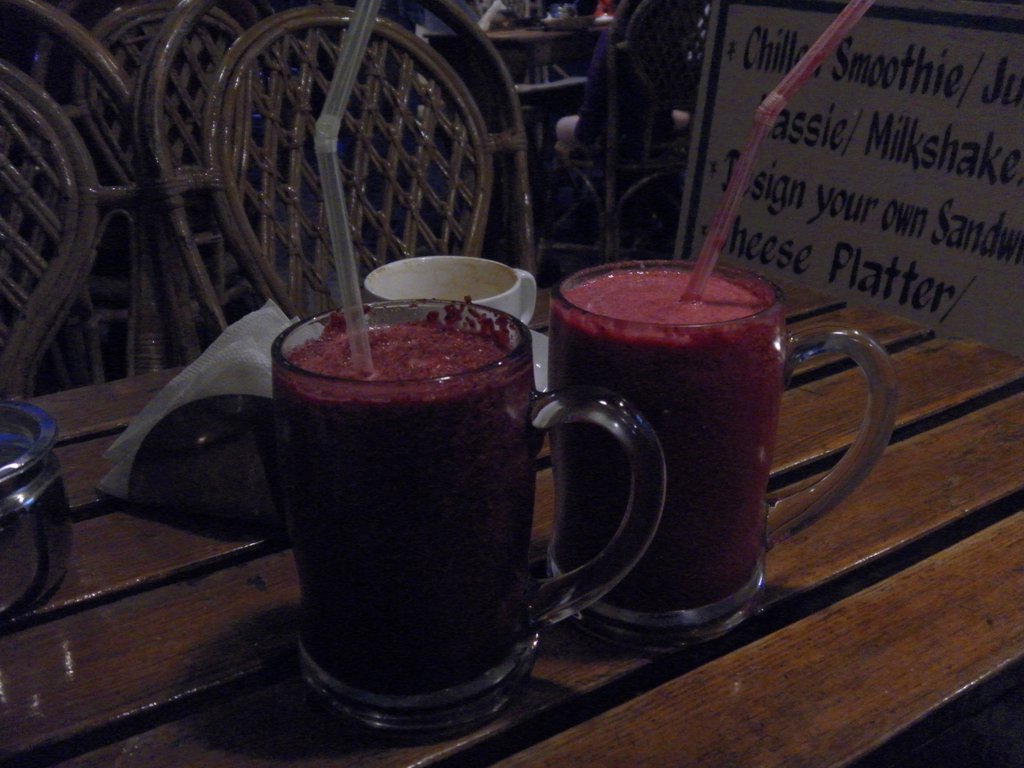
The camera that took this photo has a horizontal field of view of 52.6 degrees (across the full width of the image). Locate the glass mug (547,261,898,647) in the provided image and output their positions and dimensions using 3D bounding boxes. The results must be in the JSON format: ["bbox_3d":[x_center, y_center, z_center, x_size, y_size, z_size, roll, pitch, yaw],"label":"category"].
[{"bbox_3d":[0.080,0.024,0.394,0.128,0.123,0.083,1,22,6],"label":"glass mug"}]

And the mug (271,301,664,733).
[{"bbox_3d":[-0.012,0.044,0.349,0.128,0.123,0.083,5,22,15],"label":"mug"}]

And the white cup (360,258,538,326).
[{"bbox_3d":[-0.031,-0.035,0.612,0.112,0.060,0.089,-18,27,-37],"label":"white cup"}]

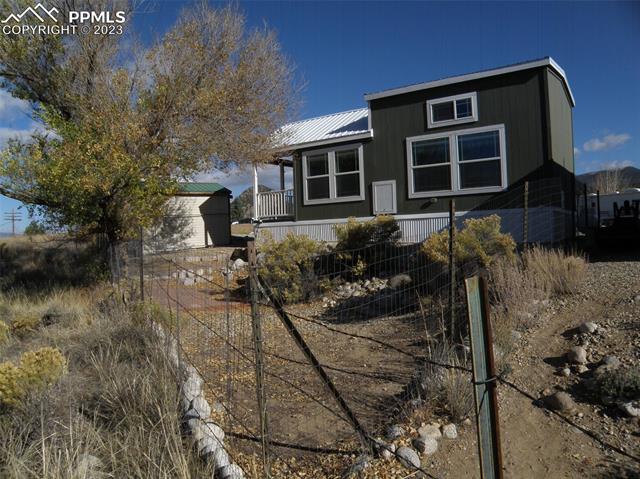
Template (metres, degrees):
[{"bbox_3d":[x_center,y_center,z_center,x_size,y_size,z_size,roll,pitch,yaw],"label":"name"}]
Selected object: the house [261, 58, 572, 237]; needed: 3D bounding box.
[{"bbox_3d":[2.990,-2.300,16.400,9.900,4.850,5.000,-2,0,35],"label":"house"}]

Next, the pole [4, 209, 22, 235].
[{"bbox_3d":[-57.500,-2.400,90.000,3.200,6.500,0.300,-2,0,-33],"label":"pole"}]

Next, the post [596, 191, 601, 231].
[{"bbox_3d":[7.550,-0.660,13.000,0.060,1.350,0.060,-2,0,37],"label":"post"}]

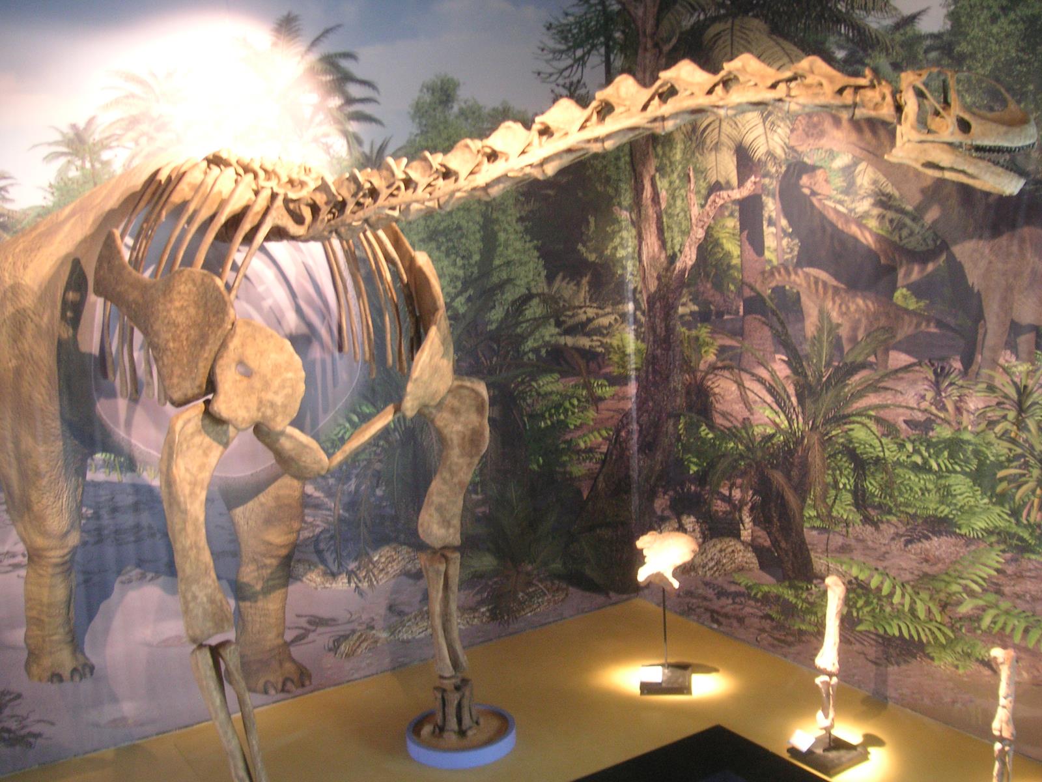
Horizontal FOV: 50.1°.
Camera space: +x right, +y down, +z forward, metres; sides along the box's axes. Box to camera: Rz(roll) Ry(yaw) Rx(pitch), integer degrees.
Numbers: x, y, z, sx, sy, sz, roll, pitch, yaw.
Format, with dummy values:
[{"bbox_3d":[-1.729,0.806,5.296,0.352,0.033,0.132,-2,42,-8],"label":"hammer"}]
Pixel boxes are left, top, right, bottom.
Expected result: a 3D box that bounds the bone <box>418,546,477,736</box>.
[{"bbox_3d":[-0.211,0.695,3.125,0.160,0.530,0.140,-9,11,-38],"label":"bone"}]

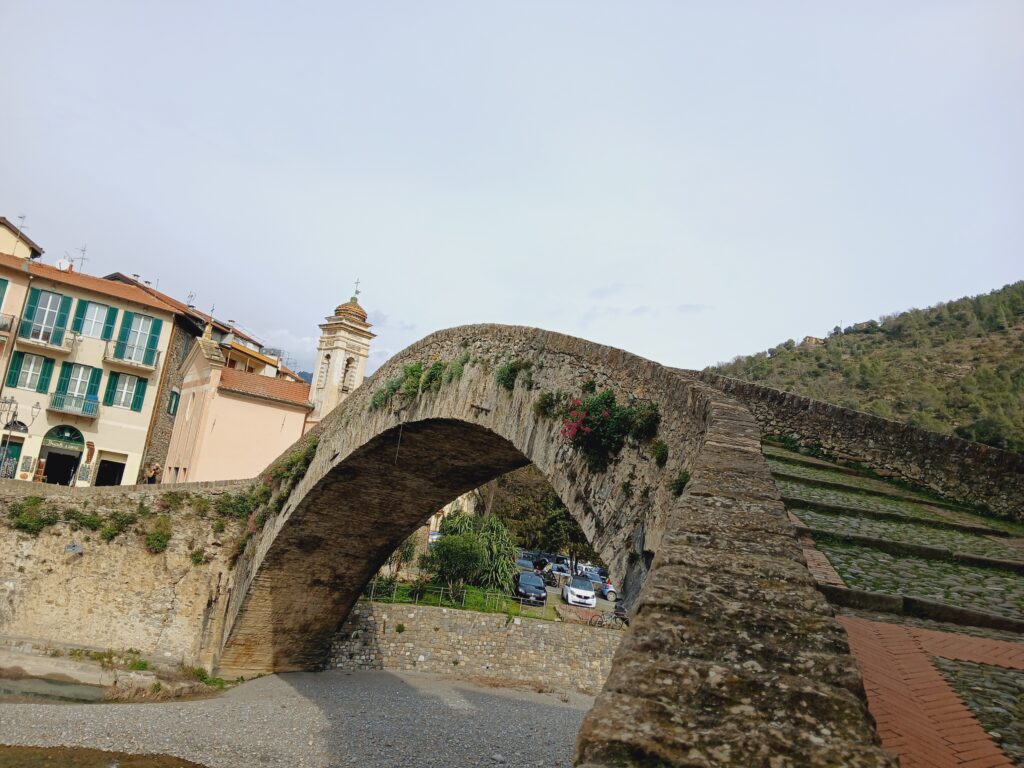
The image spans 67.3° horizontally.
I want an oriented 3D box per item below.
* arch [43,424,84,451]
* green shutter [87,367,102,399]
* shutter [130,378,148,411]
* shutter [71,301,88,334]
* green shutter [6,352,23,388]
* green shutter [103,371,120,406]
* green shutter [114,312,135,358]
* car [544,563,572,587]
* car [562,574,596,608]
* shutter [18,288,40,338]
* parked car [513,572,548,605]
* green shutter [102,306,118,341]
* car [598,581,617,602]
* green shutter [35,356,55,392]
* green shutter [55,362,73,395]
[{"bbox_3d":[-22.190,2.620,38.020,1.880,1.170,0.250,15,-14,-34],"label":"arch"},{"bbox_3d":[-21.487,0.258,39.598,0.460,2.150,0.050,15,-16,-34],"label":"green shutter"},{"bbox_3d":[-19.460,0.560,40.220,0.480,1.780,0.060,15,-14,-34],"label":"shutter"},{"bbox_3d":[-22.238,-3.448,39.593,0.460,1.767,0.050,15,-16,-34],"label":"shutter"},{"bbox_3d":[-23.940,-0.690,37.060,0.460,1.760,0.060,15,-14,-34],"label":"green shutter"},{"bbox_3d":[-20.843,0.273,40.075,0.460,1.783,0.050,15,-16,-34],"label":"green shutter"},{"bbox_3d":[-20.170,-2.540,40.030,0.470,2.500,0.060,15,-14,-34],"label":"green shutter"},{"bbox_3d":[3.428,13.747,55.500,1.750,1.500,4.100,7,-13,-6],"label":"car"},{"bbox_3d":[4.033,12.461,46.300,1.670,1.560,2.720,7,-13,-5],"label":"car"},{"bbox_3d":[-23.996,-3.516,38.294,0.460,2.568,0.050,15,-16,-34],"label":"shutter"},{"bbox_3d":[1.102,12.178,45.800,1.730,1.500,4.000,8,-13,-8],"label":"parked car"},{"bbox_3d":[-20.710,-3.070,39.680,0.460,1.760,0.060,15,-14,-34],"label":"green shutter"},{"bbox_3d":[7.602,13.420,49.715,3.600,1.500,1.650,8,-11,-3],"label":"car"},{"bbox_3d":[-22.890,-0.380,37.800,0.470,1.760,0.060,15,-14,-34],"label":"green shutter"},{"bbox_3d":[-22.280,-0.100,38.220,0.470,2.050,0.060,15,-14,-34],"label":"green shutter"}]

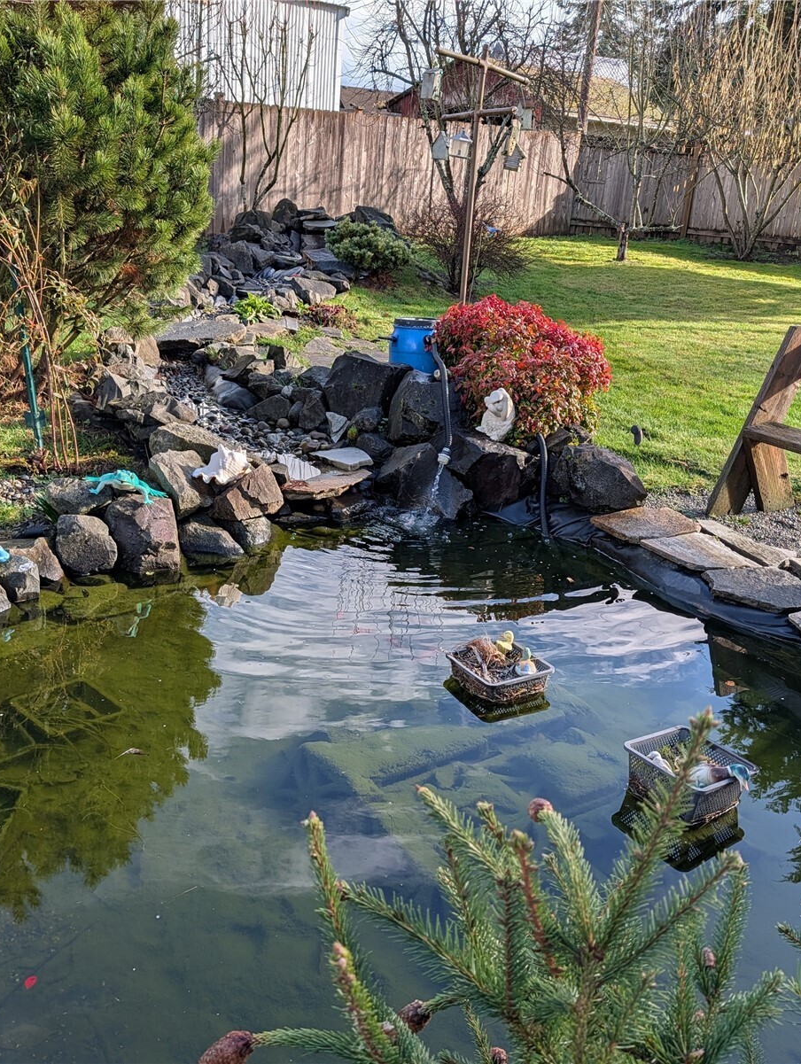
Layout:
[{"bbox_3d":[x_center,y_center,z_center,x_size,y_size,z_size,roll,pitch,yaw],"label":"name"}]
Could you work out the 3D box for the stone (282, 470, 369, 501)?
[{"bbox_3d":[-0.368,-0.250,5.120,0.525,0.054,0.337,-5,22,-23],"label":"stone"}]

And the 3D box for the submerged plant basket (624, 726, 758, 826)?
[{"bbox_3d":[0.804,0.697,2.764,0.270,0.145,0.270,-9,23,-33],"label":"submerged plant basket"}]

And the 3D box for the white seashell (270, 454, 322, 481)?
[{"bbox_3d":[-0.481,-0.295,4.520,0.210,0.090,0.140,1,22,-6],"label":"white seashell"}]

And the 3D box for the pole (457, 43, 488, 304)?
[{"bbox_3d":[0.478,-2.199,6.458,0.042,1.782,0.042,4,20,0],"label":"pole"}]

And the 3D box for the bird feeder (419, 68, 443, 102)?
[{"bbox_3d":[0.185,-2.722,5.962,0.109,0.193,0.109,15,22,27],"label":"bird feeder"}]

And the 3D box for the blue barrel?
[{"bbox_3d":[0.079,-1.041,5.465,0.282,0.307,0.282,2,20,-5],"label":"blue barrel"}]

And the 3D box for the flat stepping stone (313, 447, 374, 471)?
[{"bbox_3d":[-0.304,-0.392,5.415,0.396,0.045,0.327,2,20,-5],"label":"flat stepping stone"}]

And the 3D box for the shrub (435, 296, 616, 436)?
[{"bbox_3d":[0.683,-0.963,5.582,0.950,0.742,0.851,4,20,0],"label":"shrub"}]

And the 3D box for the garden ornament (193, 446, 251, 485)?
[{"bbox_3d":[-0.819,-0.304,4.504,0.265,0.170,0.190,1,19,-10],"label":"garden ornament"}]

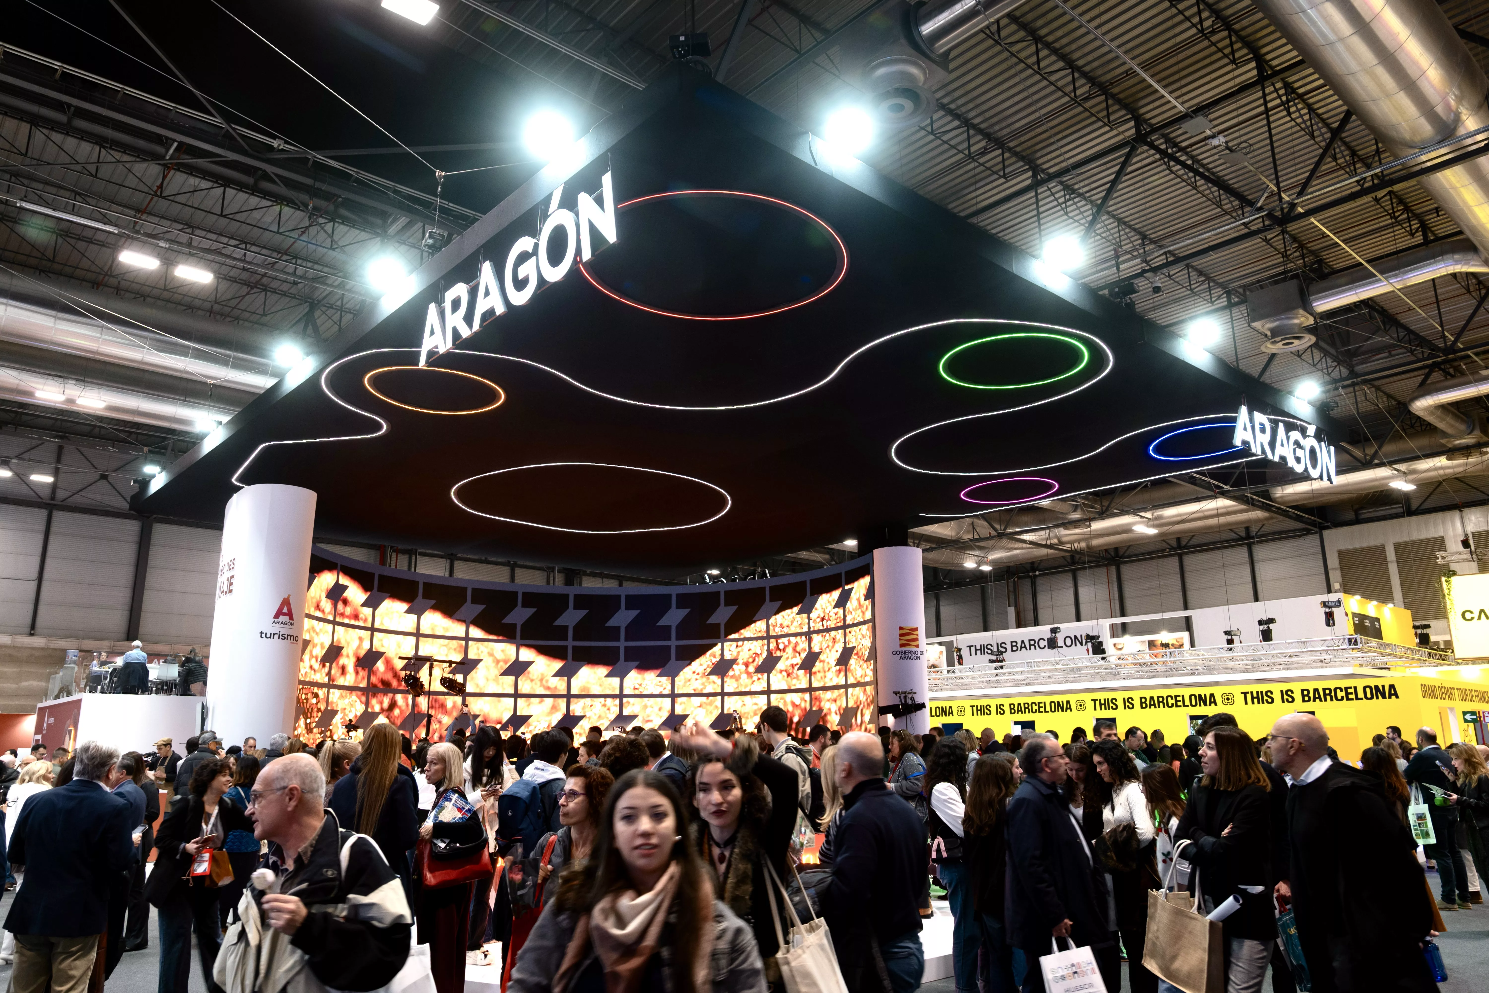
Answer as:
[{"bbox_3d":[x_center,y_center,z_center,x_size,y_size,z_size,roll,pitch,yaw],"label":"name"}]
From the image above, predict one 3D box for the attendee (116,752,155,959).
[{"bbox_3d":[-5.383,3.134,8.793,0.360,1.670,0.500,-8,-16,26],"label":"attendee"}]

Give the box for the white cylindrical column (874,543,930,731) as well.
[{"bbox_3d":[2.590,3.138,15.950,0.783,4.641,0.783,11,-18,-40],"label":"white cylindrical column"}]

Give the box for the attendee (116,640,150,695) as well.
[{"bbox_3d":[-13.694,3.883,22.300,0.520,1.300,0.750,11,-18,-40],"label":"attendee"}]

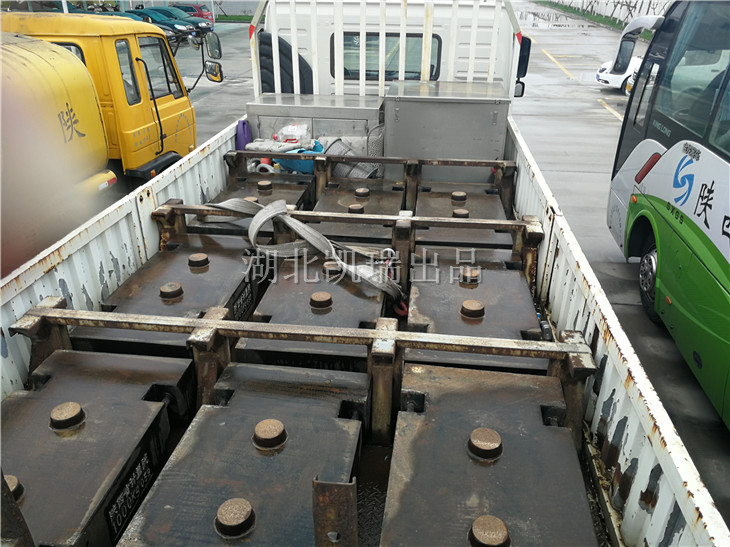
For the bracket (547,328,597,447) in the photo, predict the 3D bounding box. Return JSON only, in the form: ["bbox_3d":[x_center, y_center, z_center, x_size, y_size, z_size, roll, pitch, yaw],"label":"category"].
[{"bbox_3d":[0.705,0.424,1.968,0.121,0.396,0.224,3,27,7],"label":"bracket"}]

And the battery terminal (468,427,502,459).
[{"bbox_3d":[0.355,0.497,1.673,0.098,0.034,0.098,3,27,7],"label":"battery terminal"}]

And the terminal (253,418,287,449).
[{"bbox_3d":[-0.285,0.479,1.712,0.098,0.034,0.098,0,27,0],"label":"terminal"}]

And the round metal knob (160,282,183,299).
[{"bbox_3d":[-0.928,0.084,2.735,0.105,0.040,0.105,0,27,0],"label":"round metal knob"}]

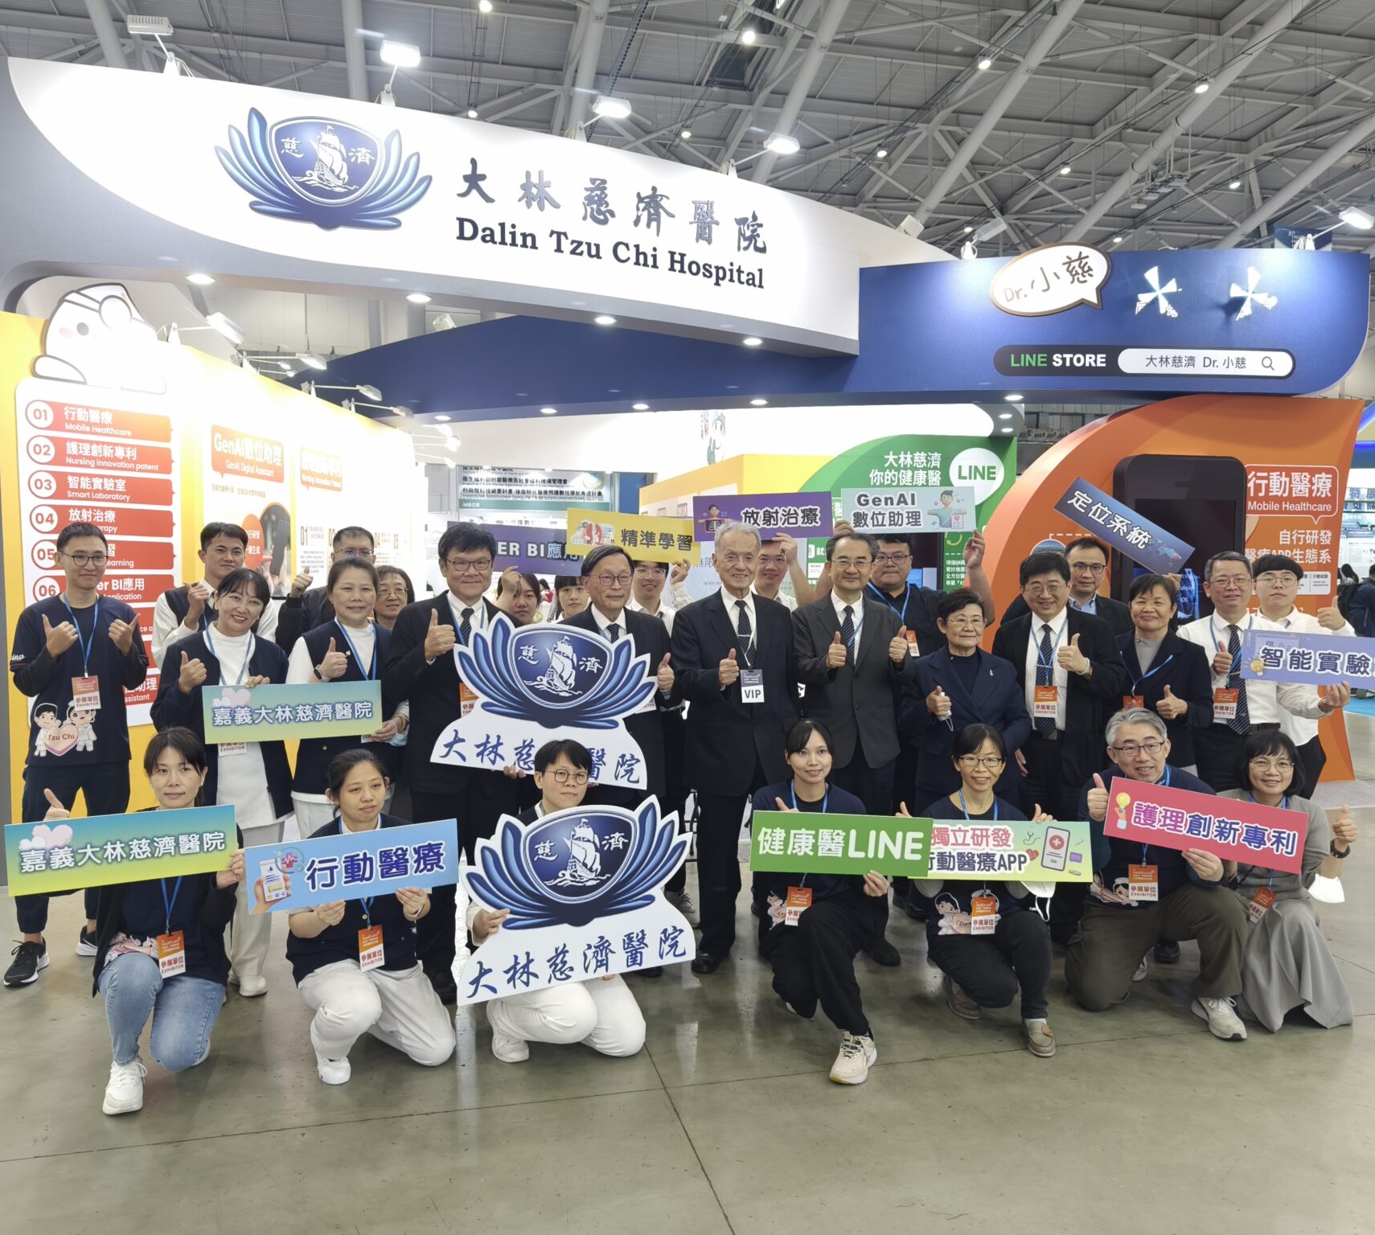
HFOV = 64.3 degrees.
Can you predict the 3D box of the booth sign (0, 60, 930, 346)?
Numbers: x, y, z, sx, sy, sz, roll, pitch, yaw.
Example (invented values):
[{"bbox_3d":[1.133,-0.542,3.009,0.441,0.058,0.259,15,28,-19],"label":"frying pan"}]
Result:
[{"bbox_3d":[-0.470,-2.271,6.650,6.100,0.940,0.600,-1,3,-30],"label":"booth sign"}]

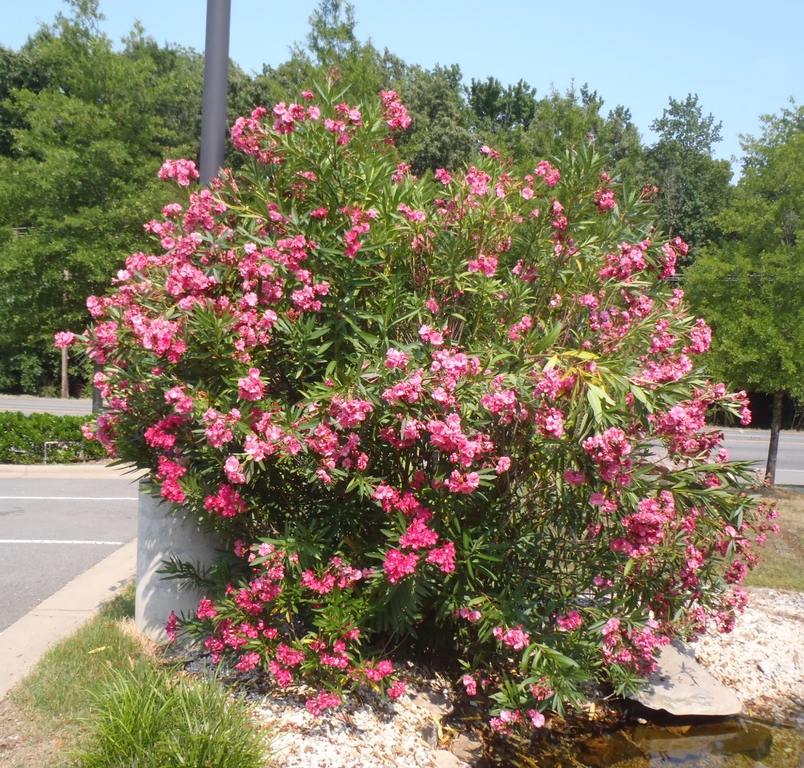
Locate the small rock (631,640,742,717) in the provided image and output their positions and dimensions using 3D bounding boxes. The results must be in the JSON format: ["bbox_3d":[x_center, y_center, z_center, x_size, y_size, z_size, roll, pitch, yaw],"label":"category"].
[{"bbox_3d":[1.340,1.440,4.080,0.550,0.160,0.700,2,0,0],"label":"small rock"}]

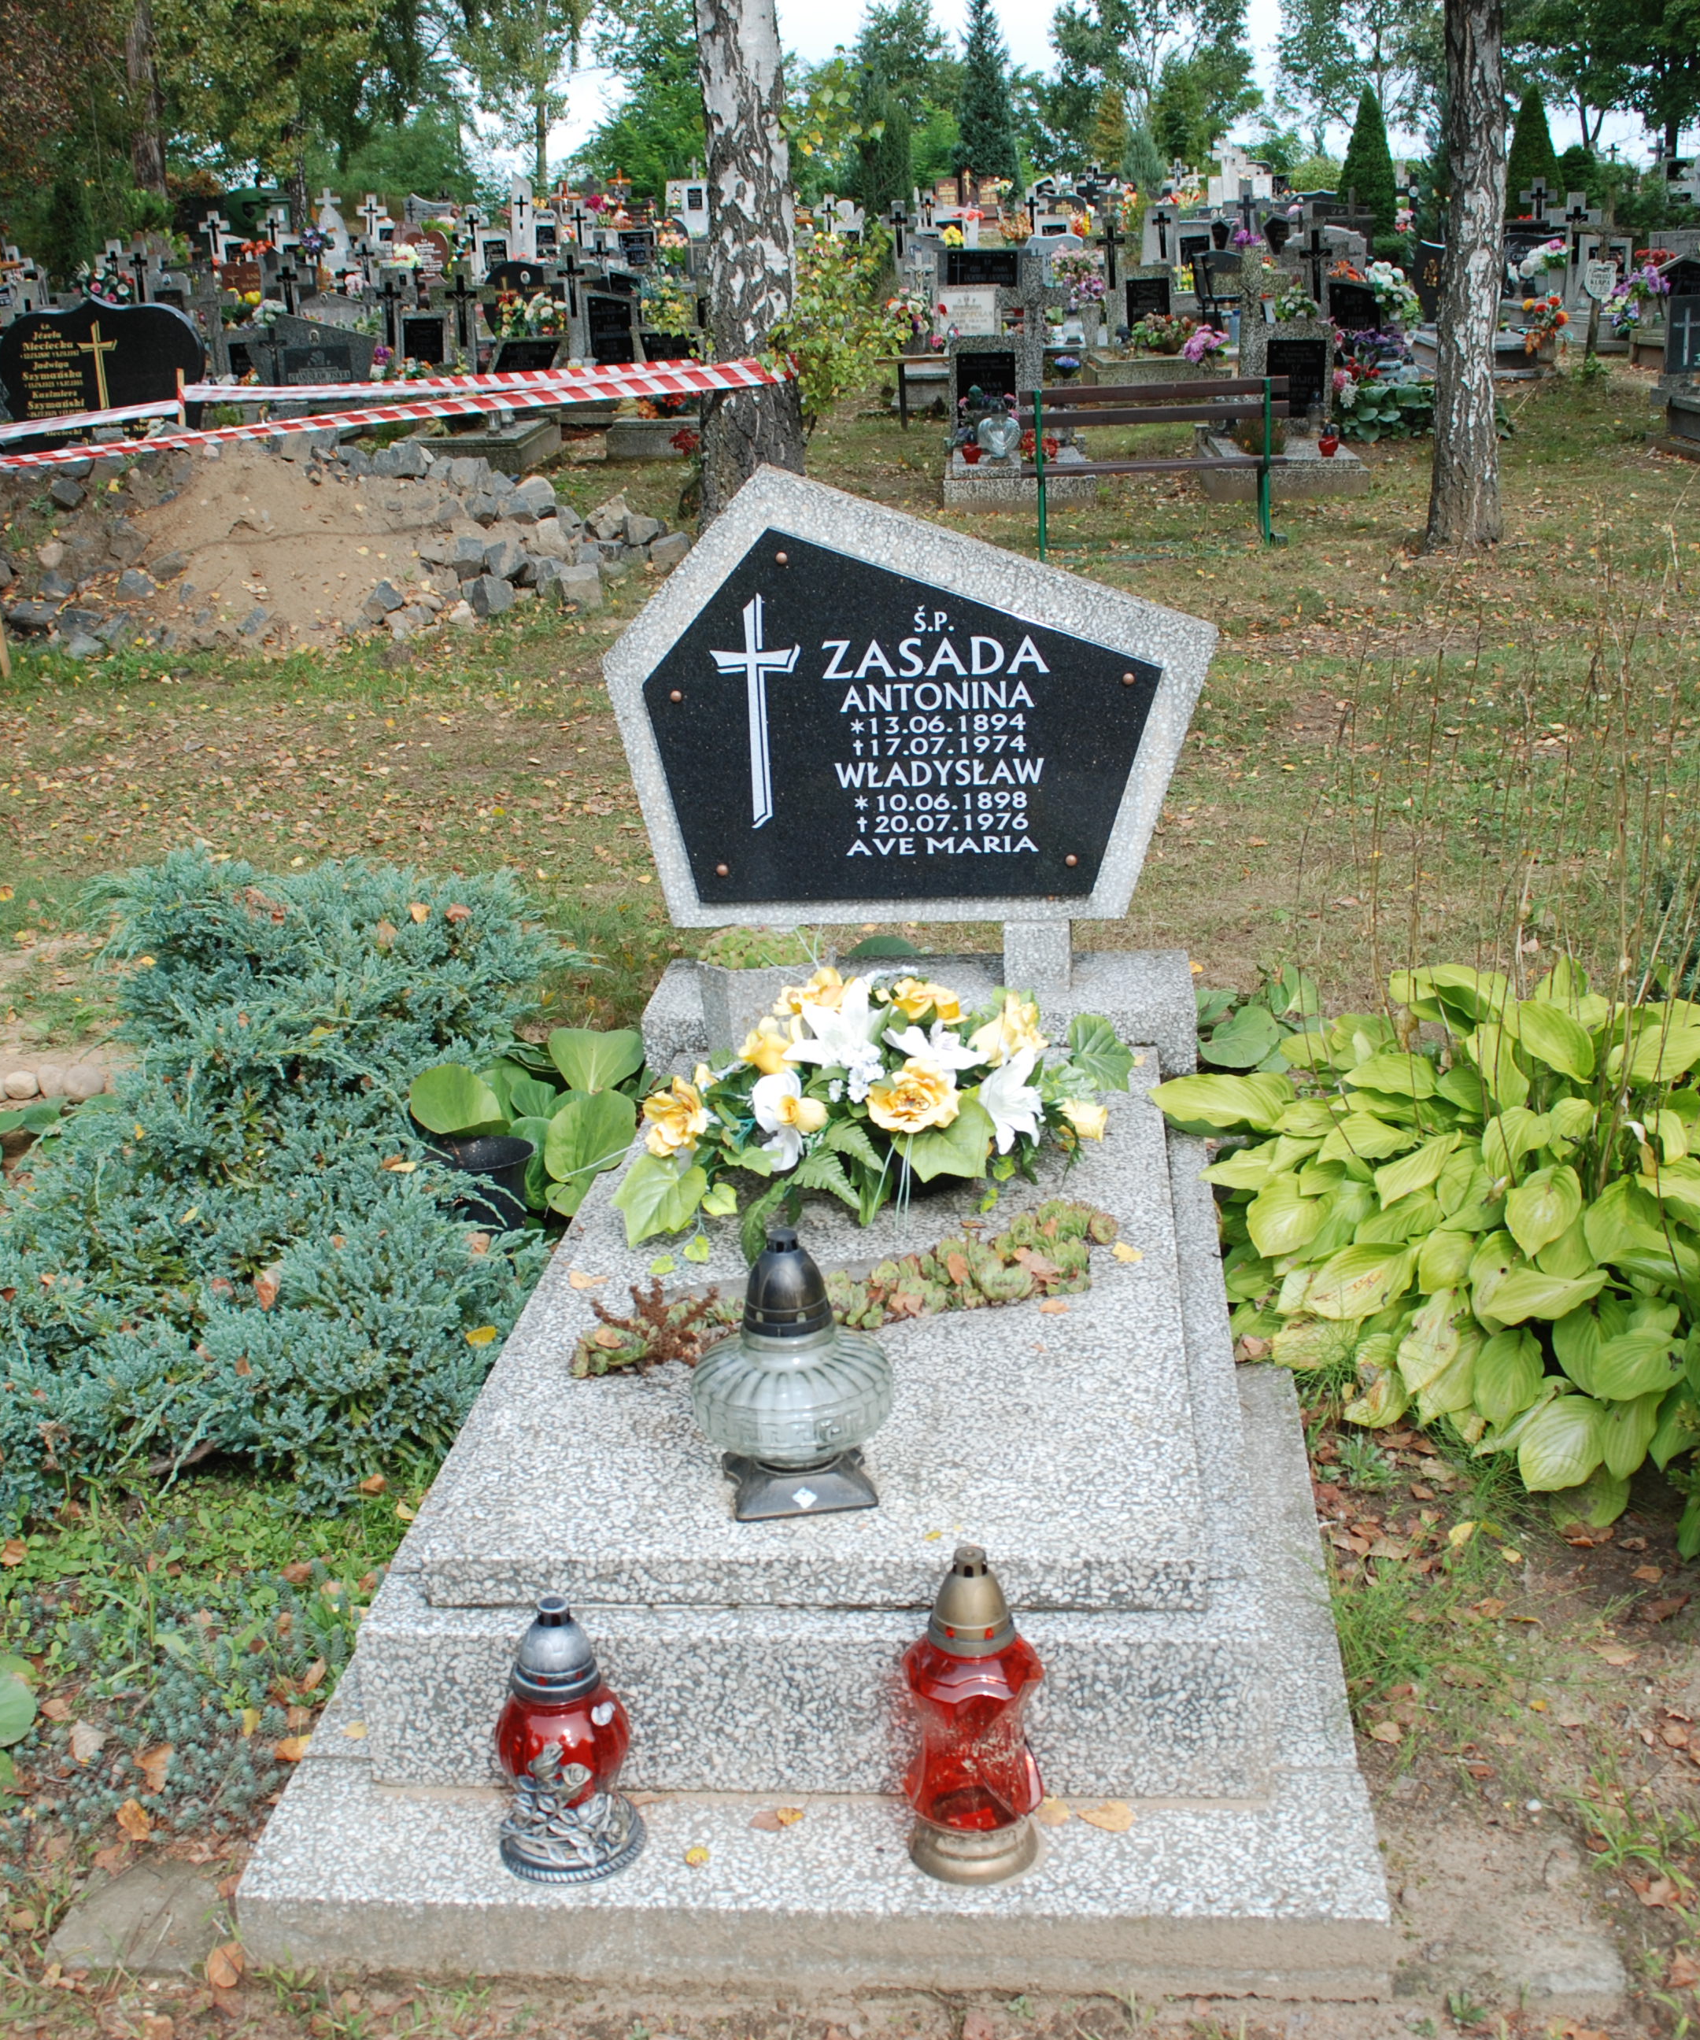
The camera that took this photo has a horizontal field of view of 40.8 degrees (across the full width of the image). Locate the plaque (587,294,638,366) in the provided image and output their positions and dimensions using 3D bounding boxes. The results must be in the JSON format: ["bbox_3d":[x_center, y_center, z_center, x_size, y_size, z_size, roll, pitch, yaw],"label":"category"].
[{"bbox_3d":[-1.678,-4.900,16.261,0.320,0.440,0.030,-1,20,6],"label":"plaque"}]

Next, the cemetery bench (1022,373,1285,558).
[{"bbox_3d":[1.431,-2.679,11.039,1.250,0.810,0.520,-4,19,-3],"label":"cemetery bench"}]

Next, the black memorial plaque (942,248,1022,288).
[{"bbox_3d":[0.950,-5.375,16.353,0.540,0.260,0.030,-1,20,6],"label":"black memorial plaque"}]

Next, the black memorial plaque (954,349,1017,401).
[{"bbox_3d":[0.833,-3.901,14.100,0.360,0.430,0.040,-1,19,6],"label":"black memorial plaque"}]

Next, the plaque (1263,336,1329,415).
[{"bbox_3d":[2.346,-3.414,12.039,0.300,0.390,0.030,-1,20,6],"label":"plaque"}]

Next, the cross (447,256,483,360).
[{"bbox_3d":[-3.000,-5.508,17.800,0.260,0.660,0.060,-1,19,6],"label":"cross"}]

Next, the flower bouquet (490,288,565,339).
[{"bbox_3d":[-2.566,-5.612,18.200,0.580,0.400,0.380,-1,19,6],"label":"flower bouquet"}]

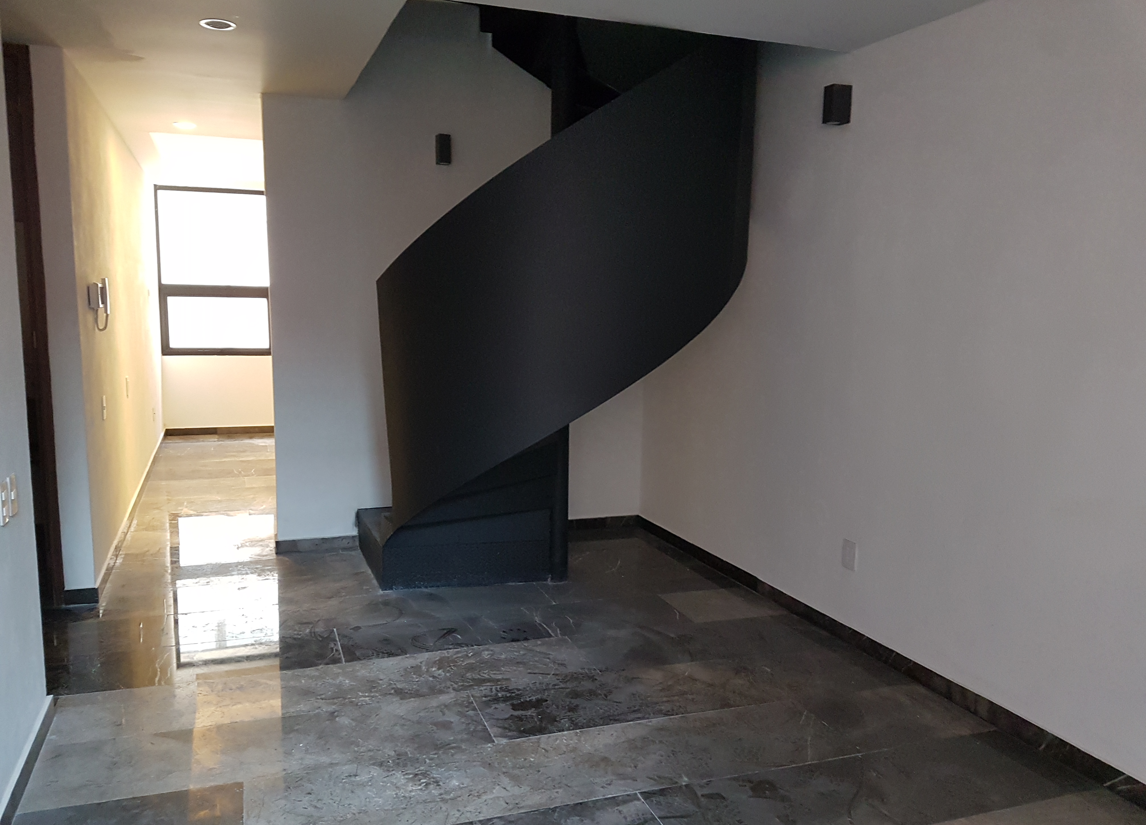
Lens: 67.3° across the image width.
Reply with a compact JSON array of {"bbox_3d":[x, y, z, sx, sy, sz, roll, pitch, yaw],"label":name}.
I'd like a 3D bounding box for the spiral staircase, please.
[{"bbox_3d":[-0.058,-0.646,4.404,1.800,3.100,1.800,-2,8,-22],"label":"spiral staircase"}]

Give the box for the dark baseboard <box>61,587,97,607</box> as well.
[{"bbox_3d":[-2.363,0.880,4.124,0.150,0.075,0.015,-2,8,-18],"label":"dark baseboard"}]

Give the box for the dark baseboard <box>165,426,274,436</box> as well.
[{"bbox_3d":[-3.734,0.192,9.148,1.095,0.072,0.015,-2,8,-18],"label":"dark baseboard"}]

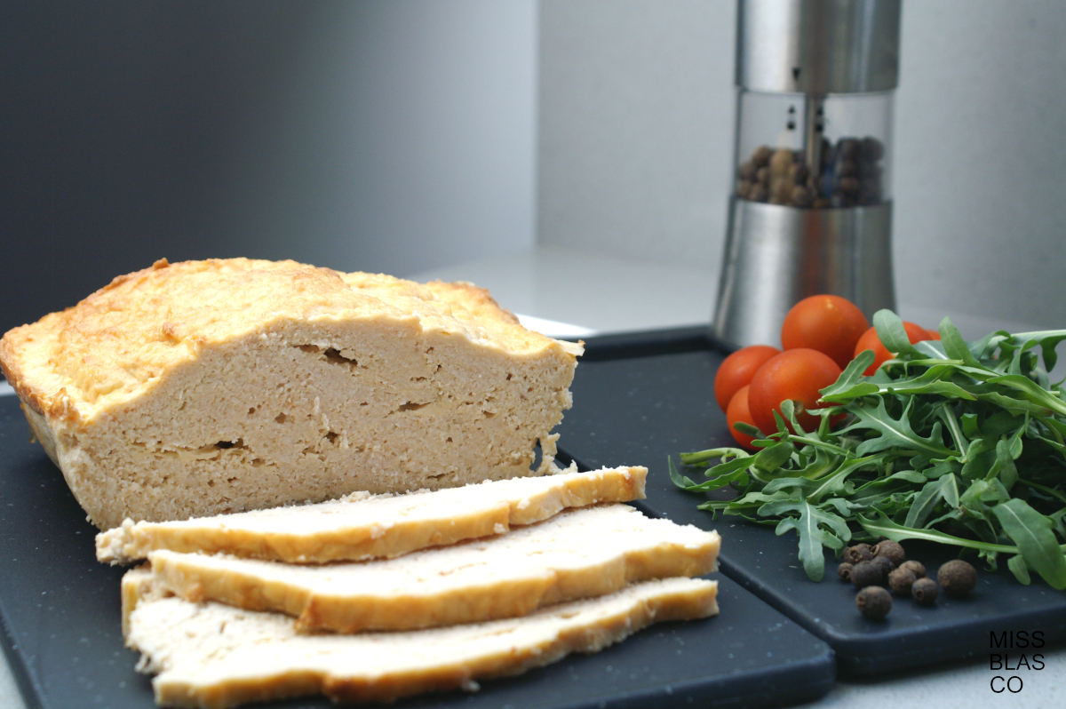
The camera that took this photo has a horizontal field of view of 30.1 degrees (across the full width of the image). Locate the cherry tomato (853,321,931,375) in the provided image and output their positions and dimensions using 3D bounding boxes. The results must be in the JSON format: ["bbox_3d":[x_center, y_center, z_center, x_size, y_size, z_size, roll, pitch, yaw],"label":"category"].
[{"bbox_3d":[0.108,0.002,0.593,0.025,0.024,0.025,0,14,0],"label":"cherry tomato"}]

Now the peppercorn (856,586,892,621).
[{"bbox_3d":[0.072,0.053,0.421,0.008,0.008,0.008,0,14,0],"label":"peppercorn"}]

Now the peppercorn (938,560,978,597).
[{"bbox_3d":[0.093,0.049,0.435,0.009,0.008,0.009,0,14,0],"label":"peppercorn"}]

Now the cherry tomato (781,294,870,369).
[{"bbox_3d":[0.090,-0.005,0.608,0.027,0.026,0.027,0,14,0],"label":"cherry tomato"}]

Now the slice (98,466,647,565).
[{"bbox_3d":[-0.038,0.036,0.464,0.121,0.011,0.050,-4,7,-18],"label":"slice"}]

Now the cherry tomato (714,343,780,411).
[{"bbox_3d":[0.064,0.009,0.567,0.024,0.024,0.024,0,14,0],"label":"cherry tomato"}]

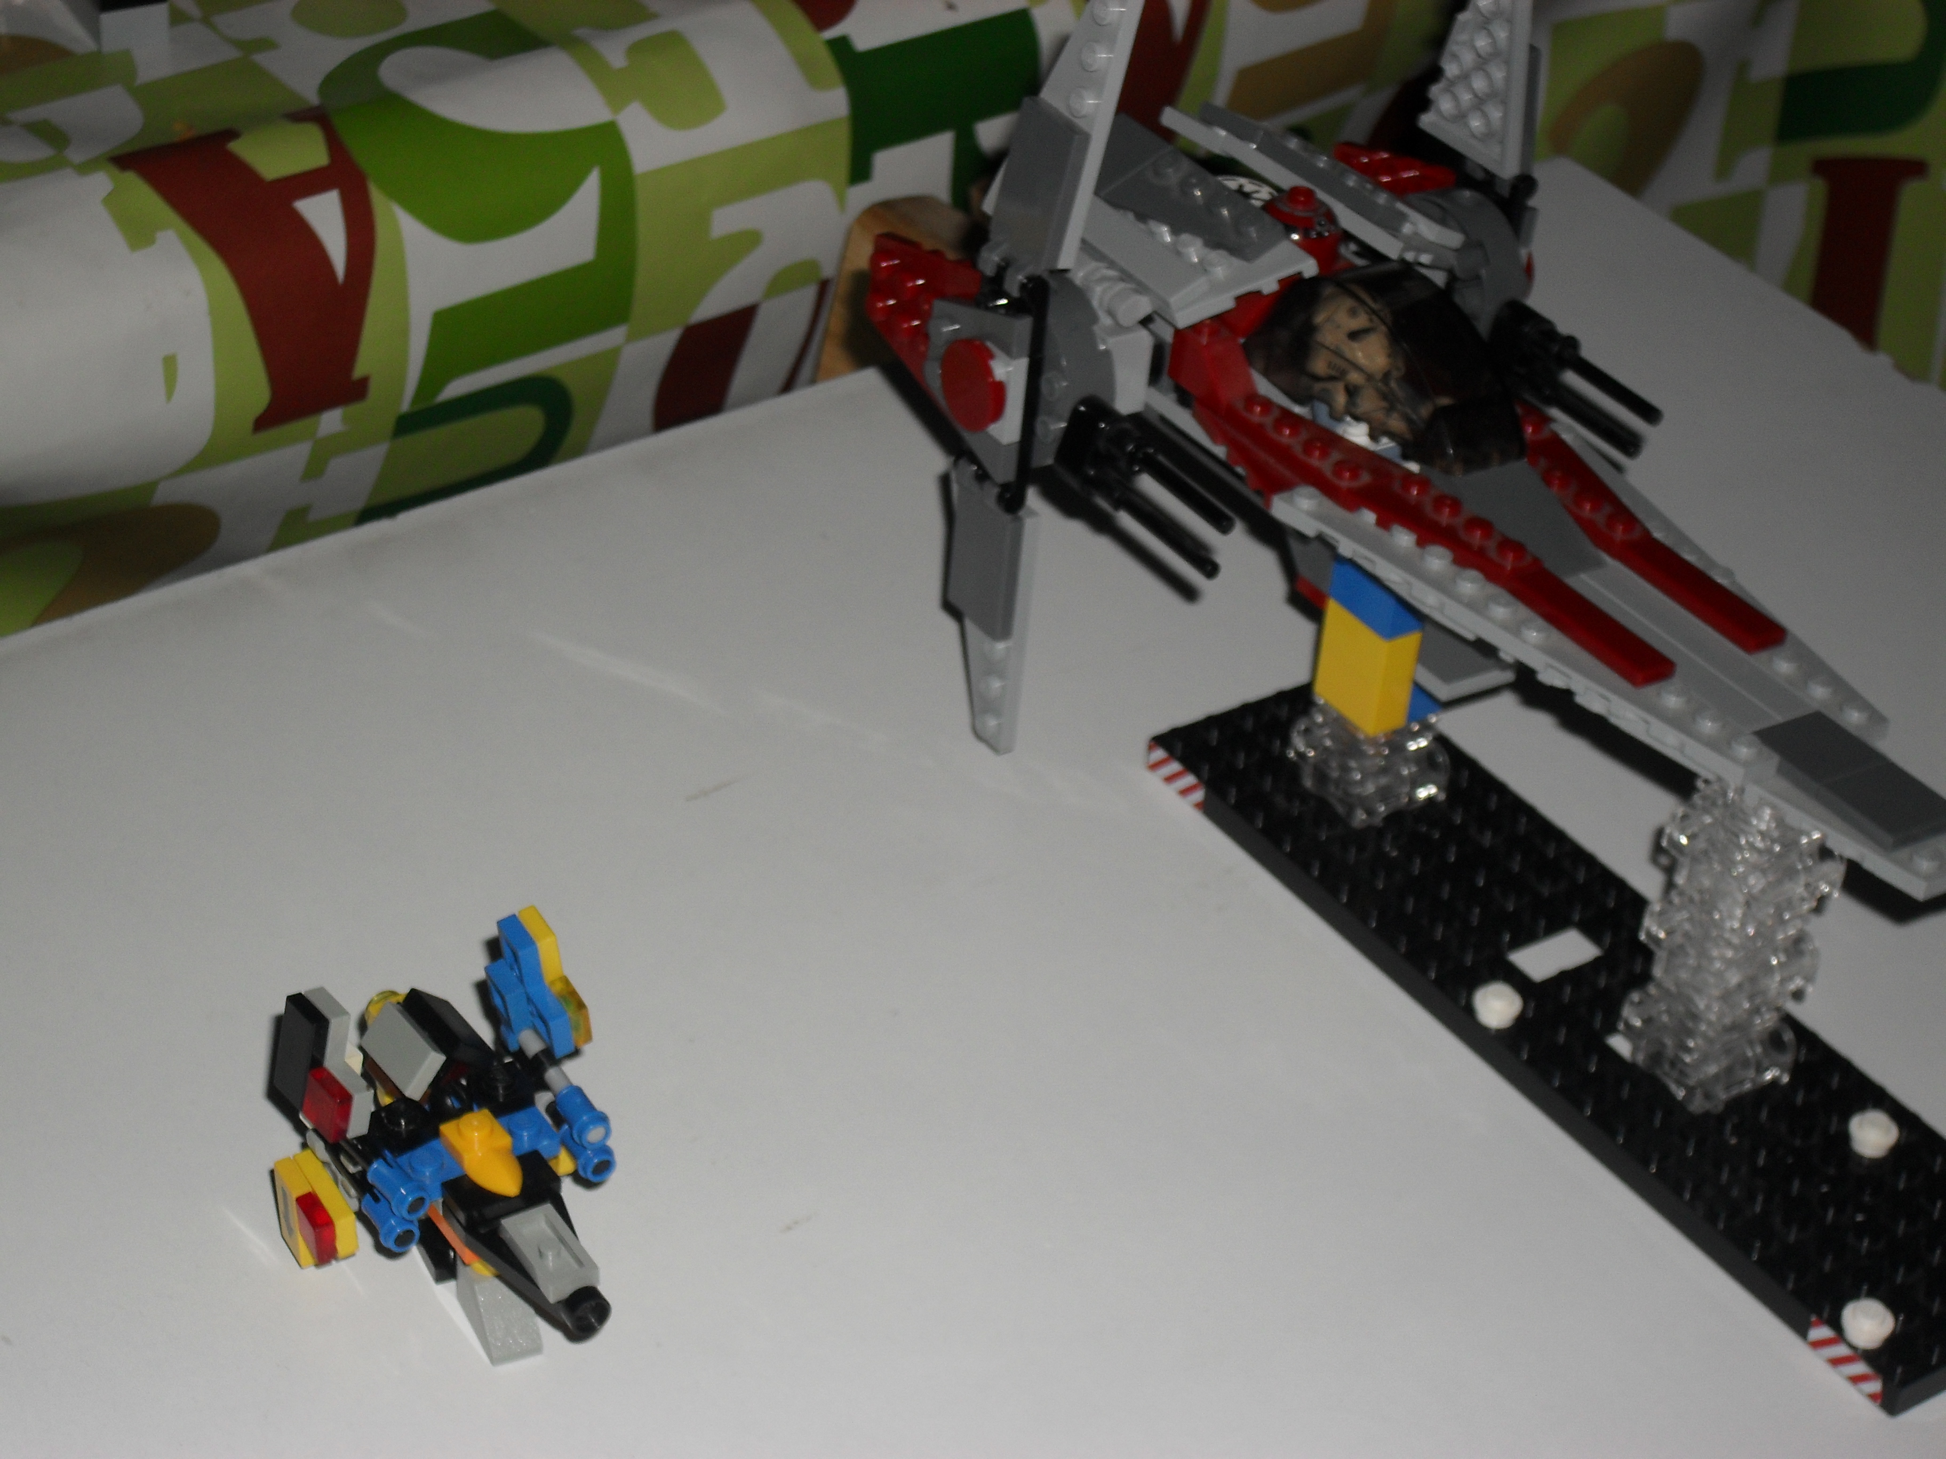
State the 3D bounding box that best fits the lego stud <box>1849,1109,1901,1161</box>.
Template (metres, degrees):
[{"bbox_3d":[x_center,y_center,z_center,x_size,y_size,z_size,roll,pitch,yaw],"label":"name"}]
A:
[{"bbox_3d":[0.145,0.065,0.697,0.008,0.005,0.008,3,36,-2],"label":"lego stud"}]

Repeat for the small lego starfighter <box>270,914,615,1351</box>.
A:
[{"bbox_3d":[-0.072,0.067,0.639,0.042,0.056,0.065,-19,41,-28],"label":"small lego starfighter"}]

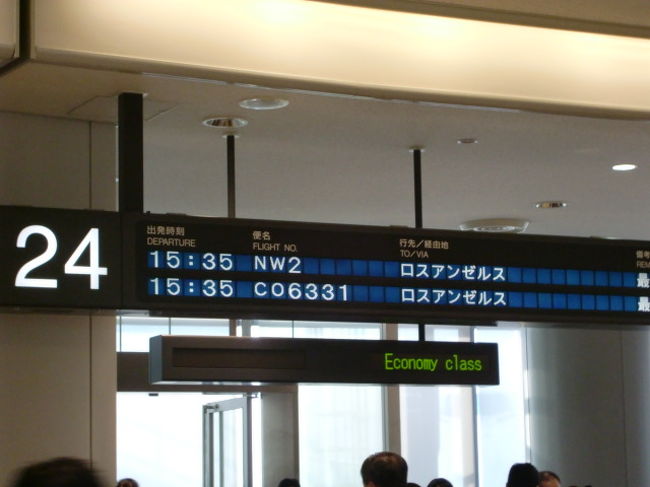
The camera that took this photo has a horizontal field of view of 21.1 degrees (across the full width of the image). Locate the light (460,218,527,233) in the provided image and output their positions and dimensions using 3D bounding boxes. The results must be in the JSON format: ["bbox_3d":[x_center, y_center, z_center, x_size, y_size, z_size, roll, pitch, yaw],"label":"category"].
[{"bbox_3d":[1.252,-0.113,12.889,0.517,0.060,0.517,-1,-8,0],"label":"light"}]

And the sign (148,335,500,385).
[{"bbox_3d":[0.032,0.656,9.600,2.032,0.240,0.187,3,-9,-25],"label":"sign"}]

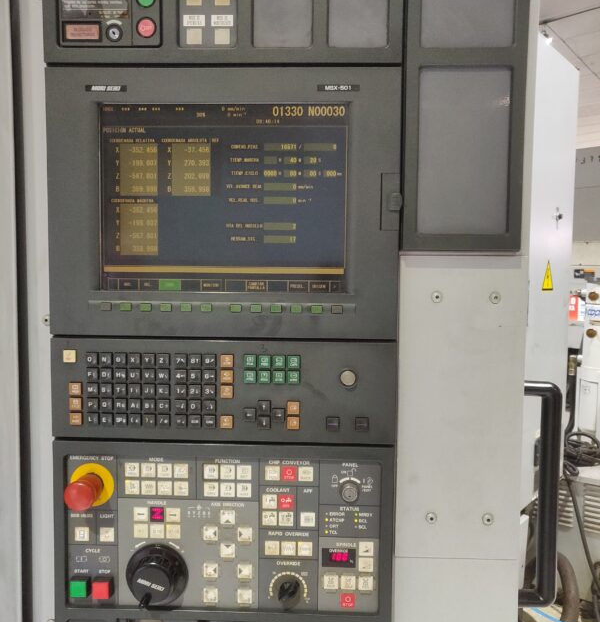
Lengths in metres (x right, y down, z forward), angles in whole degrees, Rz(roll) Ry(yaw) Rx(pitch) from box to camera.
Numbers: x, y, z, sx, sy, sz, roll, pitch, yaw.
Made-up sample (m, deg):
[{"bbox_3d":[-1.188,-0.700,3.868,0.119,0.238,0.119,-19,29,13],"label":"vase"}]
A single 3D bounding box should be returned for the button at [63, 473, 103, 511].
[{"bbox_3d":[-0.249,0.210,0.672,0.034,0.034,0.042,1,4,2],"label":"button"}]

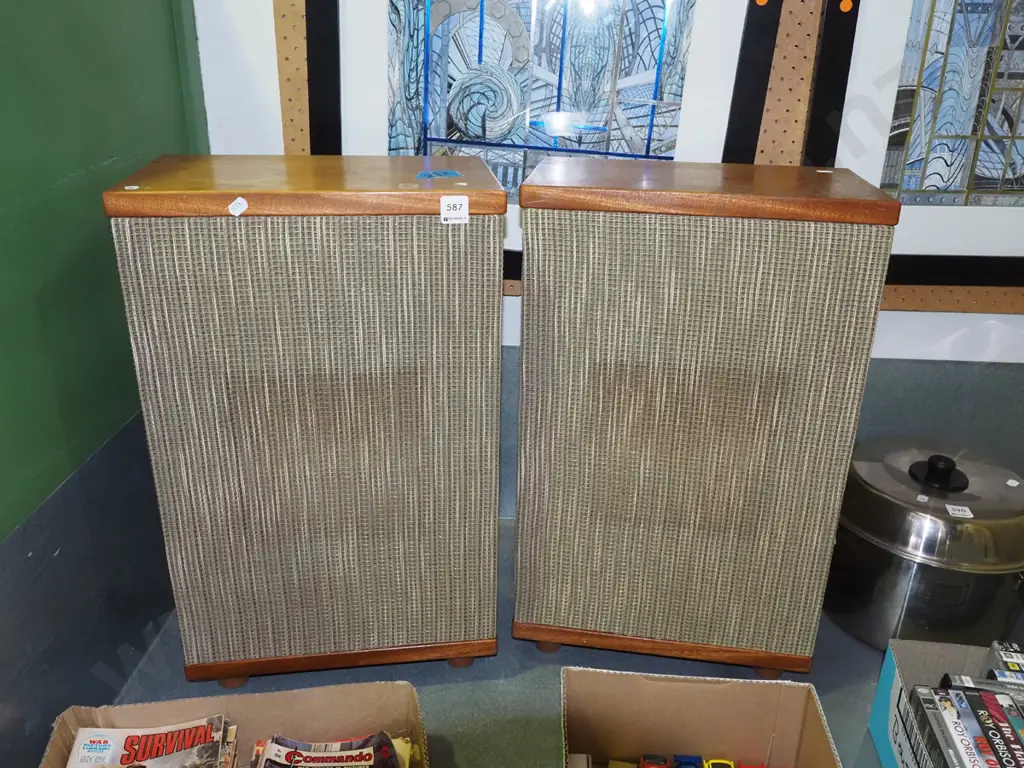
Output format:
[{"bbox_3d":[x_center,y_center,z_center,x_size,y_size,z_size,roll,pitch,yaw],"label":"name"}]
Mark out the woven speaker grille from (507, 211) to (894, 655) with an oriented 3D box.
[{"bbox_3d":[0.179,0.069,0.832,0.345,0.499,0.023,4,23,8],"label":"woven speaker grille"}]

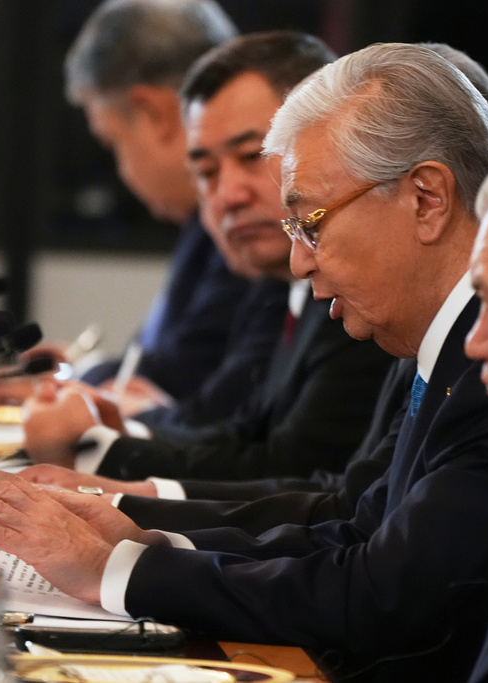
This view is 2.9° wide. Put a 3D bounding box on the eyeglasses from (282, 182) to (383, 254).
[{"bbox_3d":[0.113,-0.130,8.500,0.140,0.045,0.140,-25,2,-8],"label":"eyeglasses"}]

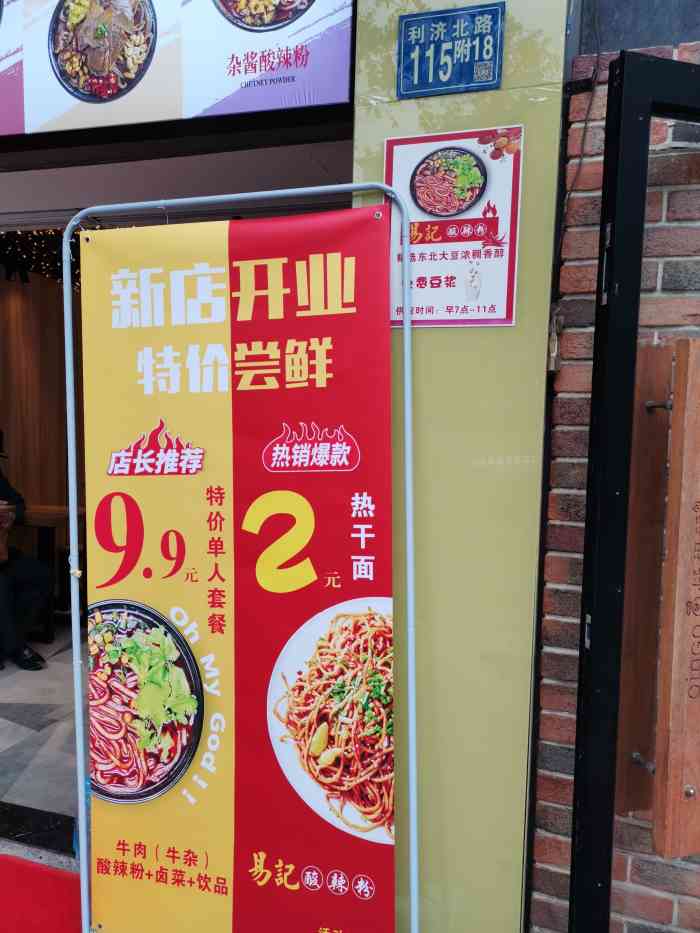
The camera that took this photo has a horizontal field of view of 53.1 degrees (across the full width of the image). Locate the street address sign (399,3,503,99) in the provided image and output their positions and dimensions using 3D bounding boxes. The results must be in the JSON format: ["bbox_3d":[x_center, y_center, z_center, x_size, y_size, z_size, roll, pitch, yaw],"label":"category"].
[{"bbox_3d":[0.224,-0.939,1.585,0.239,0.188,0.012,3,4,16],"label":"street address sign"}]

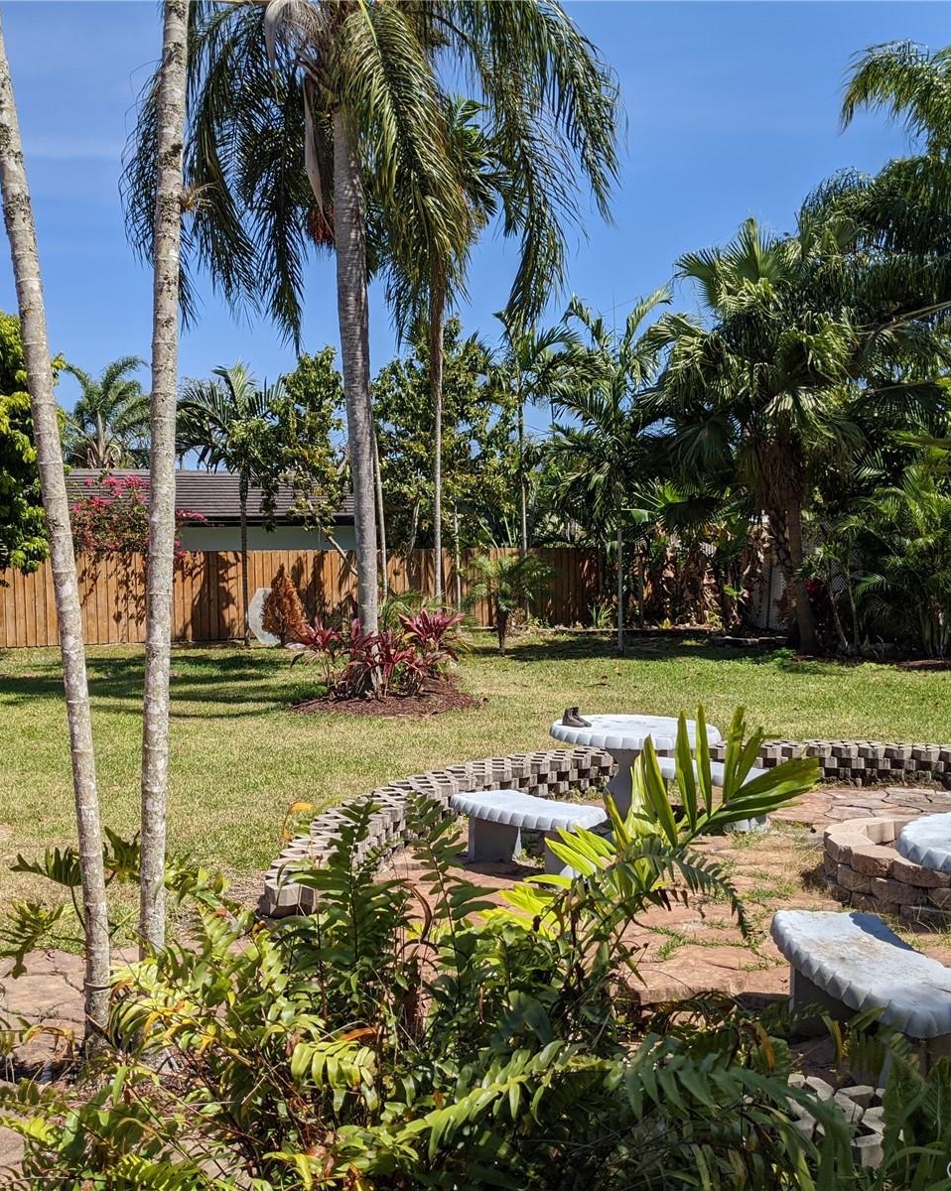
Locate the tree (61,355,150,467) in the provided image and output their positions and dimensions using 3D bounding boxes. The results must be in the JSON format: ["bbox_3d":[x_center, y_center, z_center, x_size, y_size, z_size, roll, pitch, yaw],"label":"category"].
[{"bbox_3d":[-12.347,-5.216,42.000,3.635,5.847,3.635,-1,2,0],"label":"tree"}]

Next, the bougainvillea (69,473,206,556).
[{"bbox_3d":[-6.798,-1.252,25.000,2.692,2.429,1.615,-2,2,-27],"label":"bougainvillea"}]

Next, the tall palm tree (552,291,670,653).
[{"bbox_3d":[2.347,-2.153,21.500,2.062,6.267,2.062,-1,2,0],"label":"tall palm tree"}]

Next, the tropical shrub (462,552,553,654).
[{"bbox_3d":[0.554,0.120,21.700,1.544,1.782,1.544,-1,2,0],"label":"tropical shrub"}]

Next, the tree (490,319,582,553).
[{"bbox_3d":[1.388,-2.931,28.000,2.094,6.843,2.094,-1,2,0],"label":"tree"}]

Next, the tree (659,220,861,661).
[{"bbox_3d":[4.820,-2.760,21.200,3.323,7.368,3.323,-1,2,0],"label":"tree"}]

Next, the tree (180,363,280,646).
[{"bbox_3d":[-4.831,-1.838,24.800,2.163,5.639,2.163,-1,2,0],"label":"tree"}]

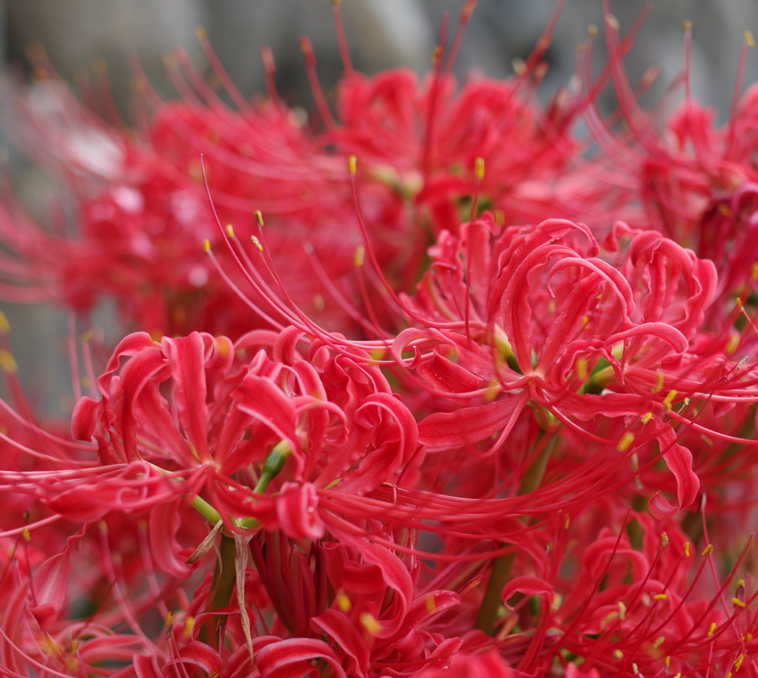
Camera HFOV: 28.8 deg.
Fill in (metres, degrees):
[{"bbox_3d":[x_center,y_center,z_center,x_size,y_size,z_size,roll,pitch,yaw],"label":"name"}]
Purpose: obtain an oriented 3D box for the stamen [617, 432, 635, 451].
[{"bbox_3d":[0.056,0.023,0.335,0.002,0.004,0.002,32,0,0],"label":"stamen"}]

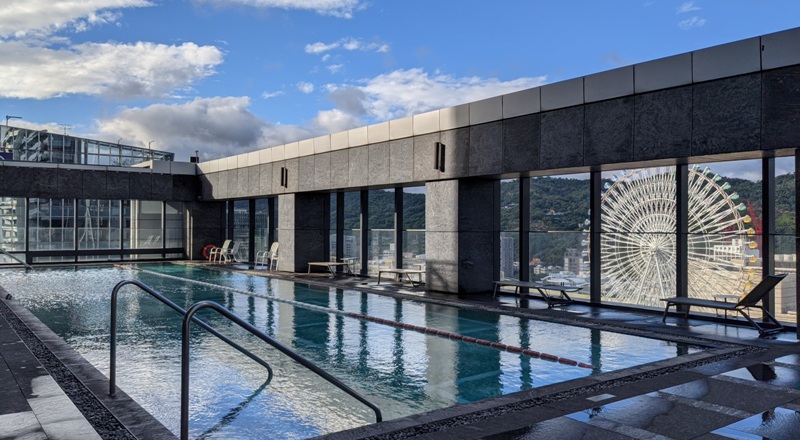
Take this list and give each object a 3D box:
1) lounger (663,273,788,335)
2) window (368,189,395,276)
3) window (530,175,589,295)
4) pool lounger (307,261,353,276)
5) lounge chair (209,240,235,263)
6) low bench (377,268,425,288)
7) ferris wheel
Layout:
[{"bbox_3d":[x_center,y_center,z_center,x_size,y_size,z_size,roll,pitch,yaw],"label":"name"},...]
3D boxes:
[{"bbox_3d":[4.946,1.202,9.554,0.779,0.823,1.632,1,-1,-37],"label":"lounger"},{"bbox_3d":[-0.472,0.375,18.074,0.118,2.565,1.521,1,-1,-37],"label":"window"},{"bbox_3d":[3.454,0.351,13.217,0.100,2.620,1.700,1,-1,-37],"label":"window"},{"bbox_3d":[-2.076,1.528,19.059,0.706,0.360,1.926,1,-1,-37],"label":"pool lounger"},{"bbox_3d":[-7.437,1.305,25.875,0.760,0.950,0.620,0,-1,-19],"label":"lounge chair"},{"bbox_3d":[0.199,1.495,15.794,0.706,0.360,1.882,1,-1,-37],"label":"low bench"},{"bbox_3d":[99.300,11.900,239.600,13.000,74.000,72.000,1,-1,-36],"label":"ferris wheel"}]

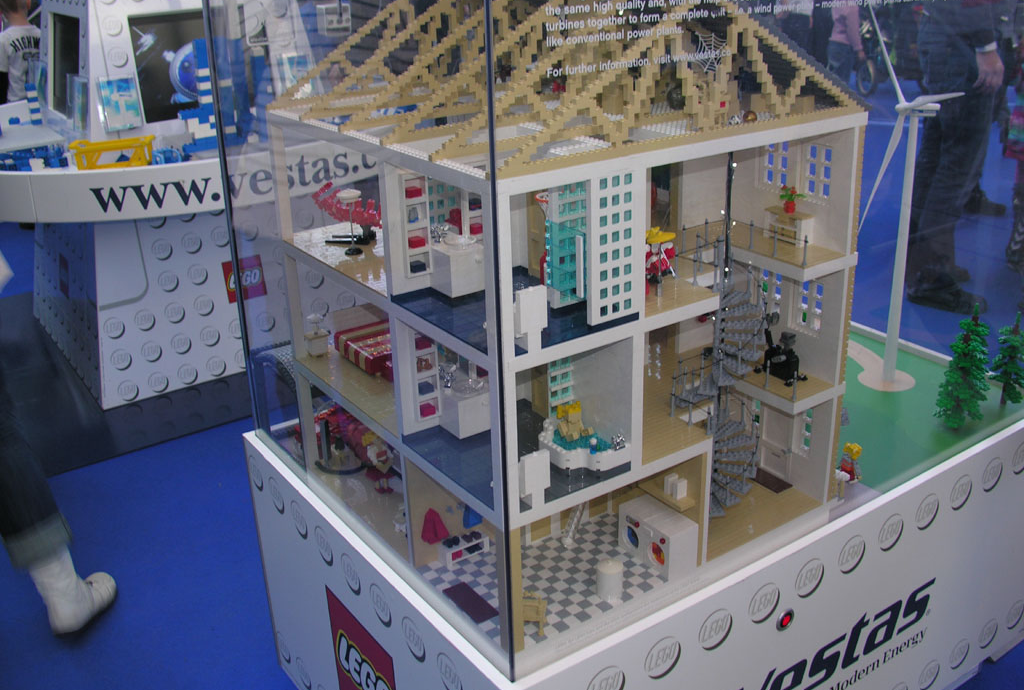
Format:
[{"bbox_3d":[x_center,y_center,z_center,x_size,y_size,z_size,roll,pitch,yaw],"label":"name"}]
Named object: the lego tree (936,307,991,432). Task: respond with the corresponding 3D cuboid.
[{"bbox_3d":[0.702,0.037,1.600,0.078,0.207,0.078,-16,27,-31],"label":"lego tree"}]

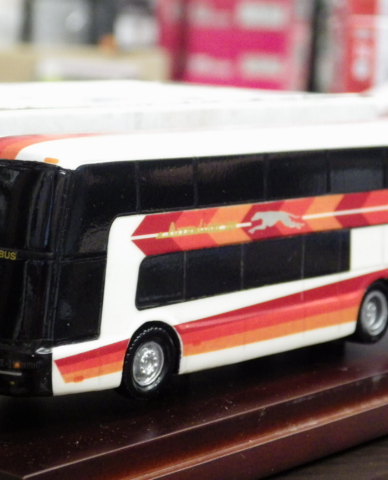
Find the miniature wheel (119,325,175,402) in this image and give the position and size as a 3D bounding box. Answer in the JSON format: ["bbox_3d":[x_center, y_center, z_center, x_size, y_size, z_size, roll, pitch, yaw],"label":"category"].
[{"bbox_3d":[-0.011,0.026,0.346,0.005,0.016,0.016,7,9,40],"label":"miniature wheel"}]

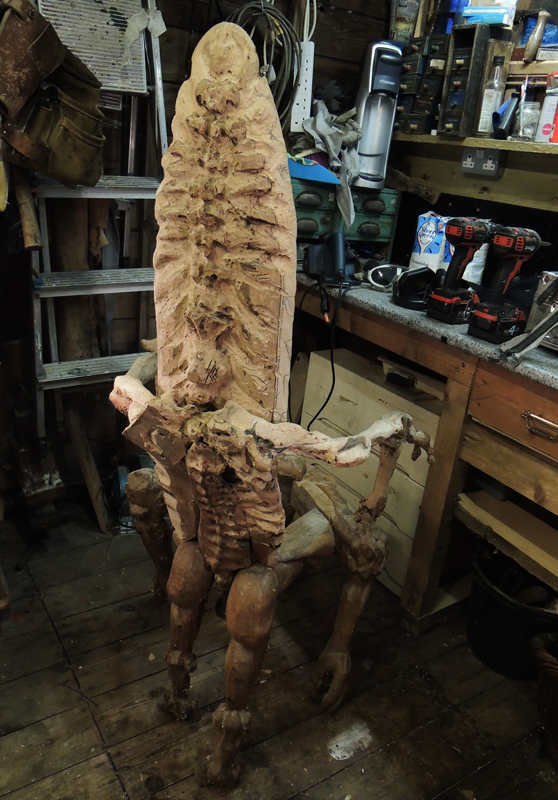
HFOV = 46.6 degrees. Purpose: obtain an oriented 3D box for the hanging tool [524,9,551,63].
[{"bbox_3d":[0.674,-0.953,1.699,0.035,0.130,0.035,-8,35,-31],"label":"hanging tool"}]

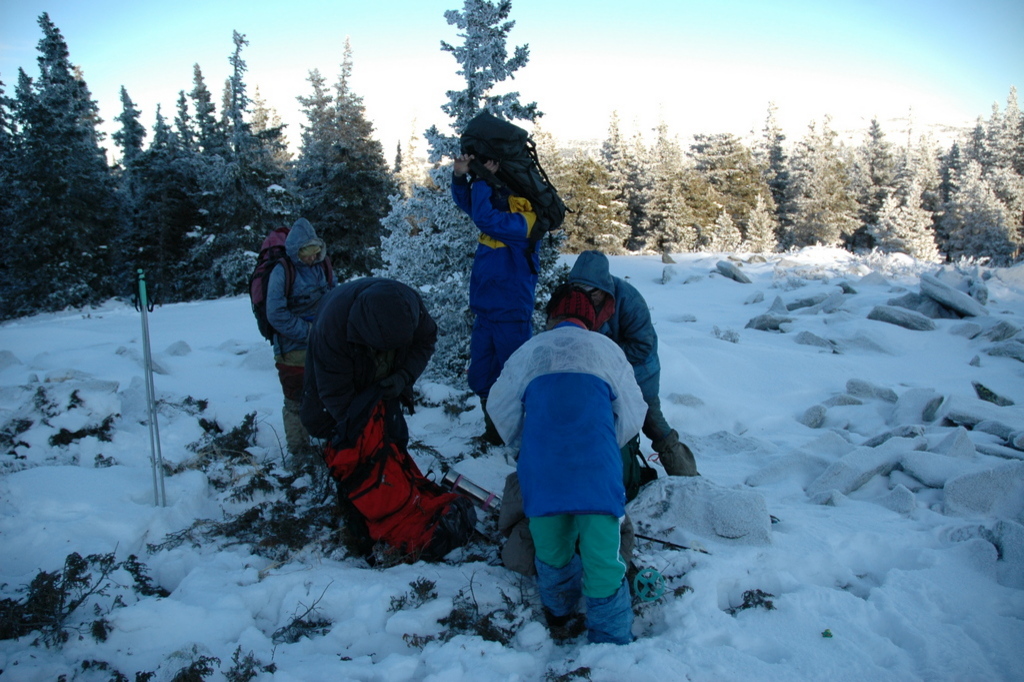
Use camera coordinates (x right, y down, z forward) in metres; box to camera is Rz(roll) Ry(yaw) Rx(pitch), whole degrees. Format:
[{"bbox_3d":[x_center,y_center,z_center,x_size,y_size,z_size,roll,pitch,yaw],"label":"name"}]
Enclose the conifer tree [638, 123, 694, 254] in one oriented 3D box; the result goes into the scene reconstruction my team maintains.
[{"bbox_3d":[5.031,-5.031,25.000,1.800,4.400,1.800,1,11,11],"label":"conifer tree"}]

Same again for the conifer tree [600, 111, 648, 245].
[{"bbox_3d":[3.737,-5.398,25.500,1.650,4.500,1.650,1,10,8],"label":"conifer tree"}]

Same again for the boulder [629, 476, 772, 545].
[{"bbox_3d":[0.893,0.800,3.600,0.630,0.230,0.430,2,11,14],"label":"boulder"}]

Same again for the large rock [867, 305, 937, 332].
[{"bbox_3d":[4.110,-0.248,8.100,0.680,0.250,0.380,7,13,37],"label":"large rock"}]

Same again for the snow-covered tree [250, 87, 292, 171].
[{"bbox_3d":[-8.450,-5.774,26.000,2.000,5.600,2.000,-4,11,-17],"label":"snow-covered tree"}]

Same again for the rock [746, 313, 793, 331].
[{"bbox_3d":[2.885,-0.218,8.600,0.500,0.190,0.360,3,11,18],"label":"rock"}]

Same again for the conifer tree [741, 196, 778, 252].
[{"bbox_3d":[7.607,-3.597,23.500,1.100,1.800,1.100,2,11,18],"label":"conifer tree"}]

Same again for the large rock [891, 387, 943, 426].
[{"bbox_3d":[2.568,0.414,4.850,0.290,0.200,0.270,5,12,28],"label":"large rock"}]

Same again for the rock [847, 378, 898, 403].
[{"bbox_3d":[2.536,0.348,5.400,0.350,0.140,0.230,6,13,35],"label":"rock"}]

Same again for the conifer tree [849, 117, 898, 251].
[{"bbox_3d":[12.243,-5.300,26.000,1.700,4.500,1.700,4,11,25],"label":"conifer tree"}]

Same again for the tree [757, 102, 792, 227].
[{"bbox_3d":[8.924,-5.605,26.000,1.500,4.900,1.500,3,11,18],"label":"tree"}]

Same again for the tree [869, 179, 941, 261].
[{"bbox_3d":[10.764,-3.351,21.000,1.800,2.300,1.800,4,12,27],"label":"tree"}]

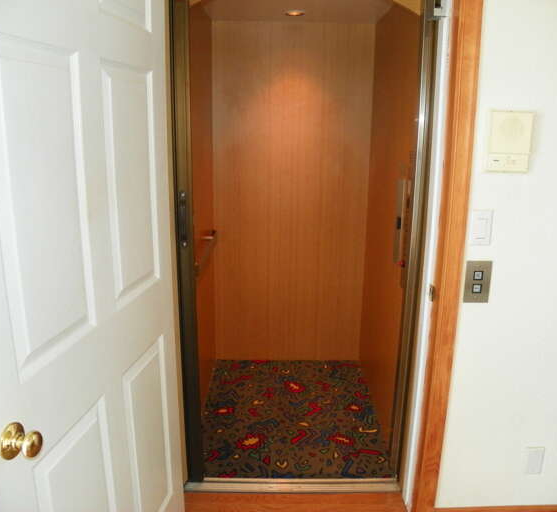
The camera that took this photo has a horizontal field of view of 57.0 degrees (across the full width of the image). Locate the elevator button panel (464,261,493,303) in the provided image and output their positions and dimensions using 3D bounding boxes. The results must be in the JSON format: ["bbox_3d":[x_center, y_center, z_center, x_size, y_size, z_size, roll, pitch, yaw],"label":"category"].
[{"bbox_3d":[0.665,0.088,1.708,0.084,0.144,0.006,0,14,-1],"label":"elevator button panel"}]

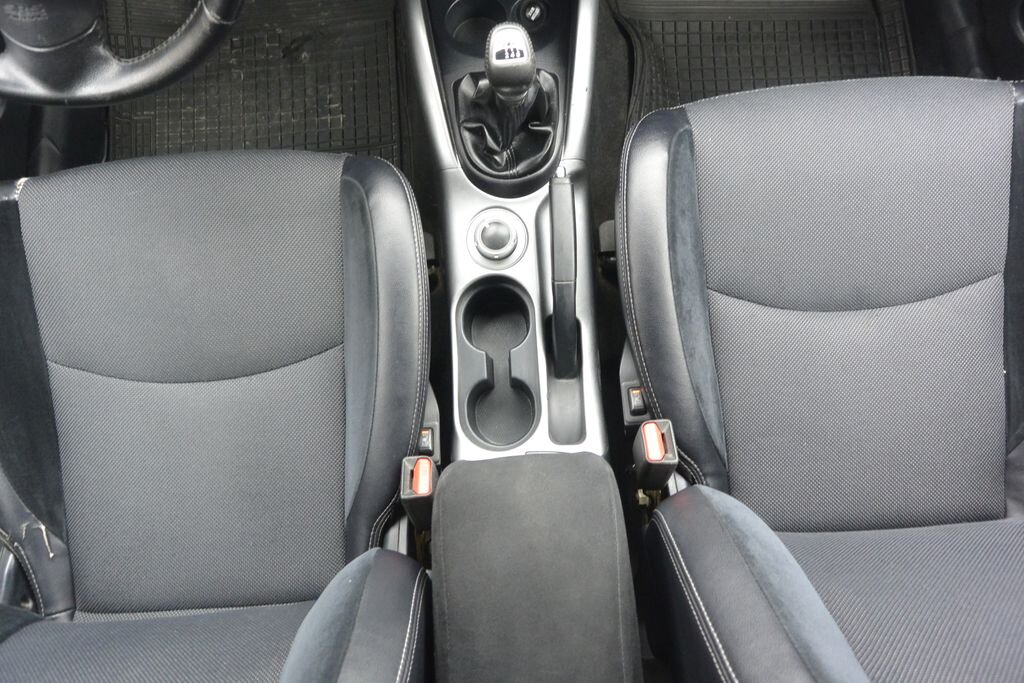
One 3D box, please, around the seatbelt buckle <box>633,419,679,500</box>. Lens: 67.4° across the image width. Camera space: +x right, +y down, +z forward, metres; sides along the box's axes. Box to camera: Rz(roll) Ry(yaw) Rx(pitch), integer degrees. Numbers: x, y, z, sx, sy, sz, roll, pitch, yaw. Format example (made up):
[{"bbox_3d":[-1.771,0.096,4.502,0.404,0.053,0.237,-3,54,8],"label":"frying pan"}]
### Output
[{"bbox_3d":[0.149,0.119,0.805,0.030,0.073,0.045,-2,59,-1],"label":"seatbelt buckle"}]

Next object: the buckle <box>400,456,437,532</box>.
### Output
[{"bbox_3d":[-0.093,0.161,0.811,0.030,0.073,0.045,-6,51,1],"label":"buckle"}]

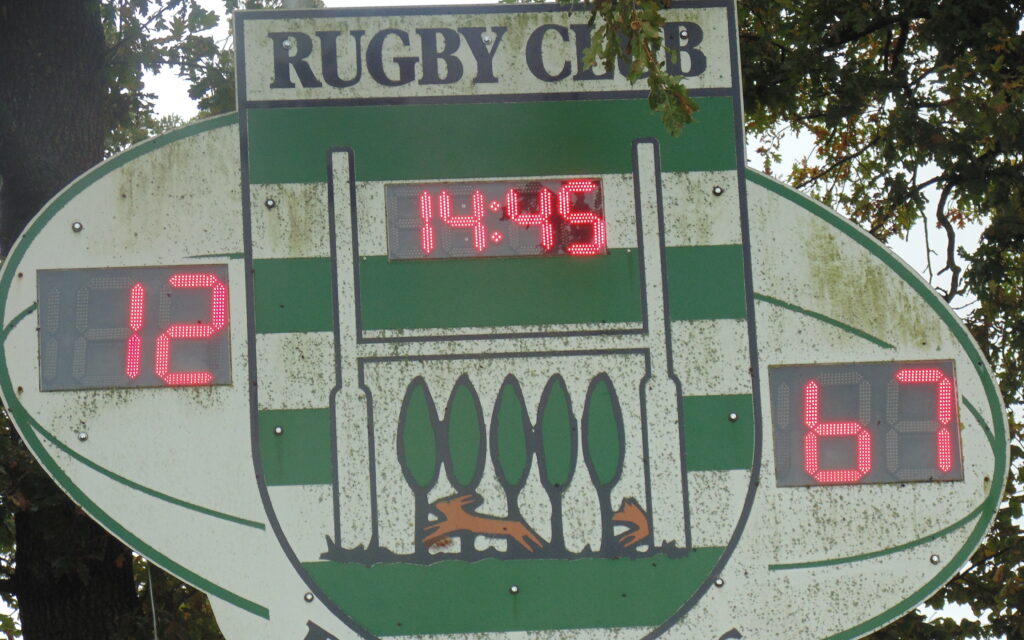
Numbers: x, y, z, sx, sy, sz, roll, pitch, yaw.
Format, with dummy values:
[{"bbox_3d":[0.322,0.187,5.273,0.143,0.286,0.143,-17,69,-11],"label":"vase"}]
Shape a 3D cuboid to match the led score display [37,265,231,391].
[{"bbox_3d":[-0.958,0.027,11.642,0.485,0.321,0.060,-2,-14,-5],"label":"led score display"}]

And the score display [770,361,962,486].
[{"bbox_3d":[0.902,0.271,11.723,0.485,0.322,0.060,-2,-14,-5],"label":"score display"}]

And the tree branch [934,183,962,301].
[{"bbox_3d":[1.714,-0.308,18.000,0.110,0.463,0.140,-2,-14,-5],"label":"tree branch"}]

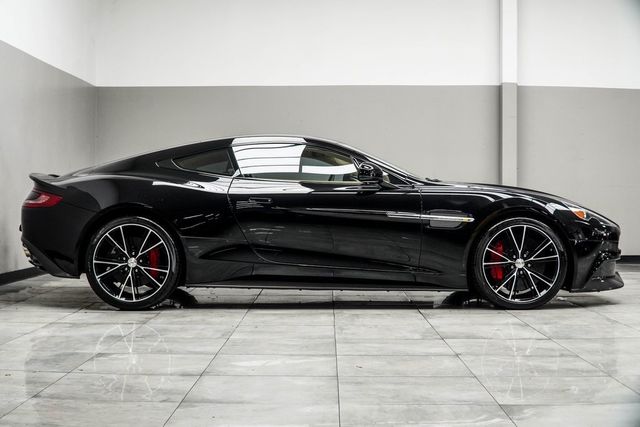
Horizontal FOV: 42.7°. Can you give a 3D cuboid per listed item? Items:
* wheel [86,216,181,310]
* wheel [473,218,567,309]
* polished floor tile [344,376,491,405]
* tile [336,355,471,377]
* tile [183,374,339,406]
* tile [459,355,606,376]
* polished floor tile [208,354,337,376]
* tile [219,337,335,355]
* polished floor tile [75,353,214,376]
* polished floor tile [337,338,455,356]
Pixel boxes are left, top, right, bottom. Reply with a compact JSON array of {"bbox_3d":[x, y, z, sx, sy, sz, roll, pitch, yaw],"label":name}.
[{"bbox_3d":[-1.320,0.347,5.915,0.680,0.680,0.290,0,1,1],"label":"wheel"},{"bbox_3d":[1.413,0.350,5.897,0.680,0.680,0.255,0,1,1],"label":"wheel"},{"bbox_3d":[0.381,0.734,3.389,0.602,0.012,0.487,0,1,1],"label":"polished floor tile"},{"bbox_3d":[0.385,0.725,3.872,0.602,0.012,0.487,0,1,1],"label":"tile"},{"bbox_3d":[-0.222,0.731,3.394,0.602,0.012,0.487,0,1,1],"label":"tile"},{"bbox_3d":[0.988,0.728,3.866,0.602,0.012,0.487,0,1,1],"label":"tile"},{"bbox_3d":[-0.217,0.723,3.878,0.602,0.012,0.487,0,1,1],"label":"polished floor tile"},{"bbox_3d":[-0.212,0.714,4.361,0.602,0.012,0.487,0,1,1],"label":"tile"},{"bbox_3d":[-0.820,0.720,3.884,0.602,0.012,0.487,0,1,1],"label":"polished floor tile"},{"bbox_3d":[0.390,0.717,4.356,0.602,0.012,0.487,0,1,1],"label":"polished floor tile"}]

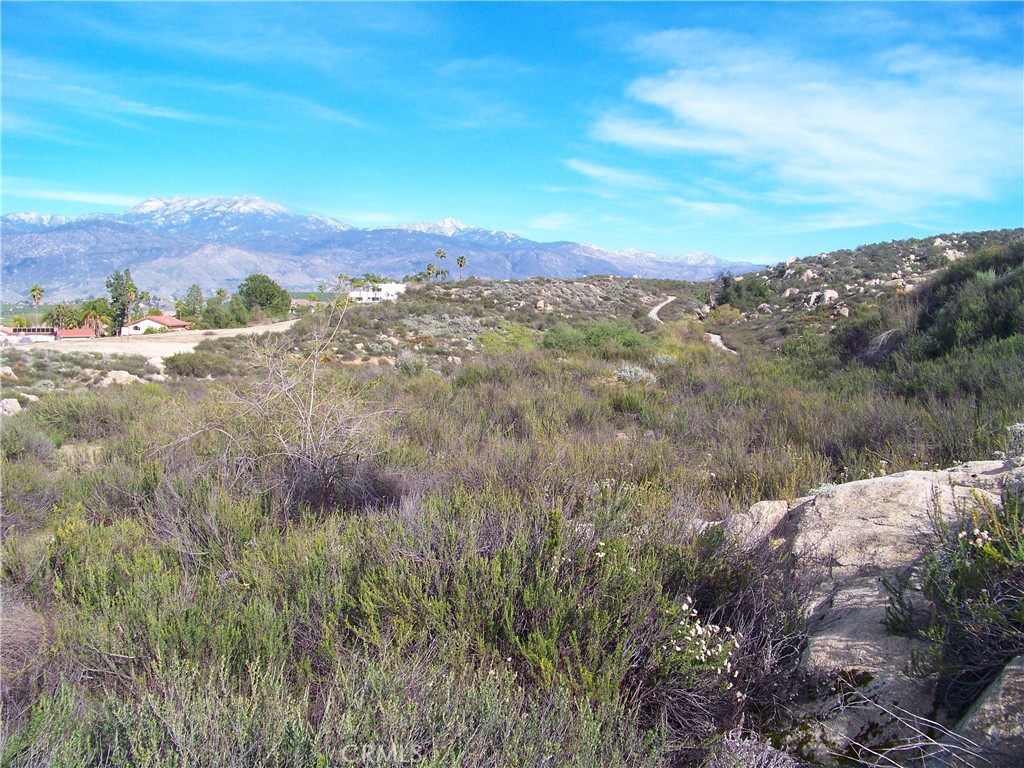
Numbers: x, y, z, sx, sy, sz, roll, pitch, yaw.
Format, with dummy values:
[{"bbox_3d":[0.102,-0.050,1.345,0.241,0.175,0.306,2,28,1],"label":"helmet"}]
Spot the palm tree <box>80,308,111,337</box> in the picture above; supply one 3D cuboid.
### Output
[{"bbox_3d":[-98.980,-14.320,232.000,6.990,6.770,6.990,-1,6,-25],"label":"palm tree"}]

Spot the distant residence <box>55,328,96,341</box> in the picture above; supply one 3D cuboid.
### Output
[{"bbox_3d":[-100.100,-11.330,224.000,7.460,2.950,6.070,-3,7,-37],"label":"distant residence"}]

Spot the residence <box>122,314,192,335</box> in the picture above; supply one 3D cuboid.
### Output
[{"bbox_3d":[-87.300,-14.340,240.000,11.970,4.930,12.960,2,5,5],"label":"residence"}]

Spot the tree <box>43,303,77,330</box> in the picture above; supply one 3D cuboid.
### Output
[{"bbox_3d":[-108.230,-15.460,234.000,8.460,7.670,8.460,-1,6,-25],"label":"tree"}]

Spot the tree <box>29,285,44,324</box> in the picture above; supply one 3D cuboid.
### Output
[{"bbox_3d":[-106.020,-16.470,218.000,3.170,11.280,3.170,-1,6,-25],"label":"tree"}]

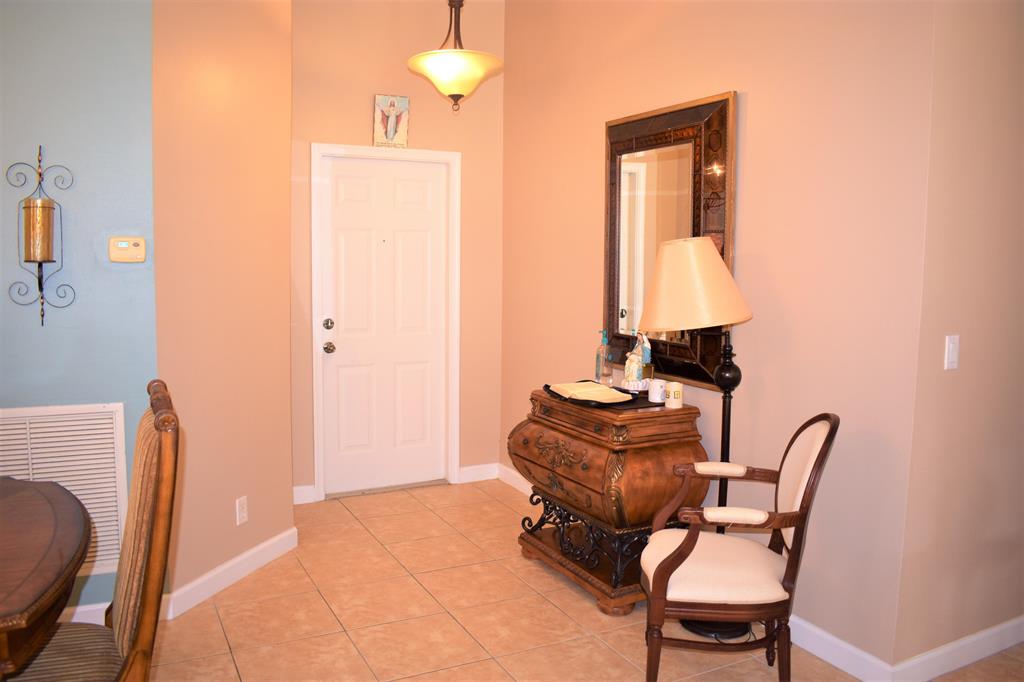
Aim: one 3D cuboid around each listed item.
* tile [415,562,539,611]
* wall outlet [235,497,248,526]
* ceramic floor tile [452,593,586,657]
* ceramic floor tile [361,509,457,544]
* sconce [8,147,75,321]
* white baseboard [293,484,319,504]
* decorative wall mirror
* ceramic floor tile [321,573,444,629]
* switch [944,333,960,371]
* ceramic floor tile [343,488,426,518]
[{"bbox_3d":[-0.176,1.113,3.505,0.427,0.010,0.427,-1,6,-27],"label":"tile"},{"bbox_3d":[-1.214,0.768,3.469,0.010,0.115,0.071,3,5,18],"label":"wall outlet"},{"bbox_3d":[0.036,1.126,3.040,0.427,0.013,0.427,-2,6,-27],"label":"ceramic floor tile"},{"bbox_3d":[-0.573,1.037,4.269,0.427,0.010,0.427,-1,6,-27],"label":"ceramic floor tile"},{"bbox_3d":[-1.665,-0.366,2.716,0.192,0.617,0.110,-1,6,-27],"label":"sconce"},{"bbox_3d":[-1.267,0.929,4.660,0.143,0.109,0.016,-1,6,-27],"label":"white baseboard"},{"bbox_3d":[0.696,-0.443,3.482,0.050,1.185,0.880,-2,6,-27],"label":"decorative wall mirror"},{"bbox_3d":[-0.548,1.101,3.230,0.427,0.013,0.427,-2,6,-27],"label":"ceramic floor tile"},{"bbox_3d":[1.429,0.038,2.491,0.073,0.115,0.012,-2,6,-28],"label":"switch"},{"bbox_3d":[-0.759,0.983,4.570,0.426,0.013,0.426,-2,6,-27],"label":"ceramic floor tile"}]

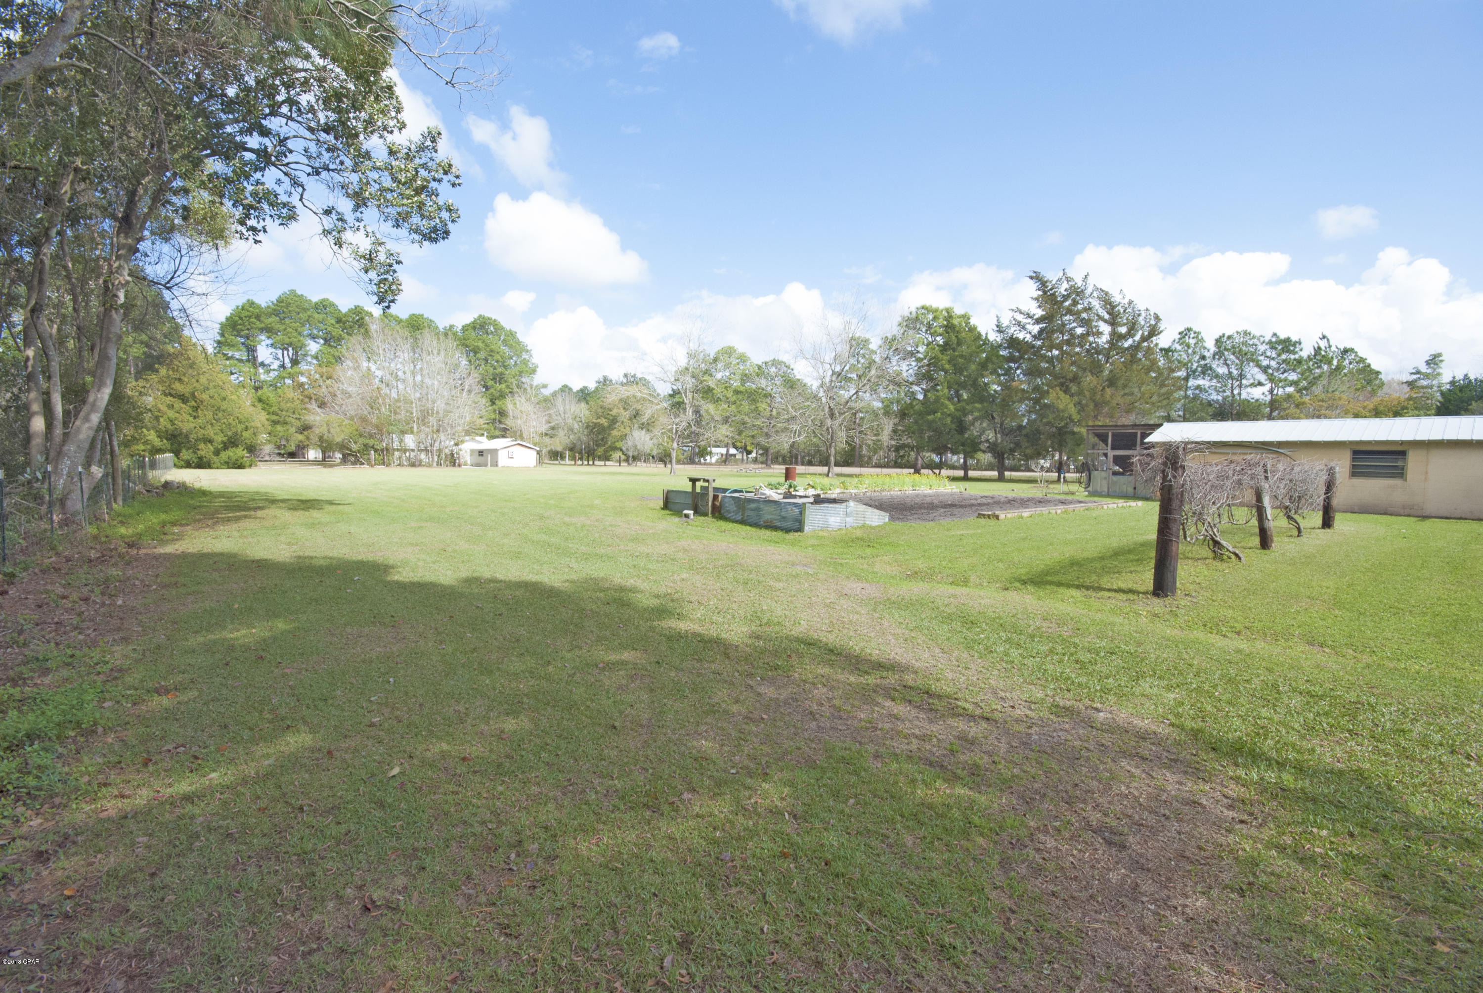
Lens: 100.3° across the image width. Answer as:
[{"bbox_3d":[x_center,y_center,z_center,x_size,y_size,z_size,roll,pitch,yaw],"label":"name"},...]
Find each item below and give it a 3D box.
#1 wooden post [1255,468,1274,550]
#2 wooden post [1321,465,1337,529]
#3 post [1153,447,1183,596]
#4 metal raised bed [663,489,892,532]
[{"bbox_3d":[9.586,0.218,11.334,0.250,1.550,0.250,-2,4,41],"label":"wooden post"},{"bbox_3d":[14.561,0.011,15.302,0.270,1.570,0.270,3,5,44],"label":"wooden post"},{"bbox_3d":[5.093,0.311,7.361,0.260,1.750,0.260,3,4,35],"label":"post"},{"bbox_3d":[0.522,0.241,17.298,2.900,0.620,7.400,-2,4,-33],"label":"metal raised bed"}]

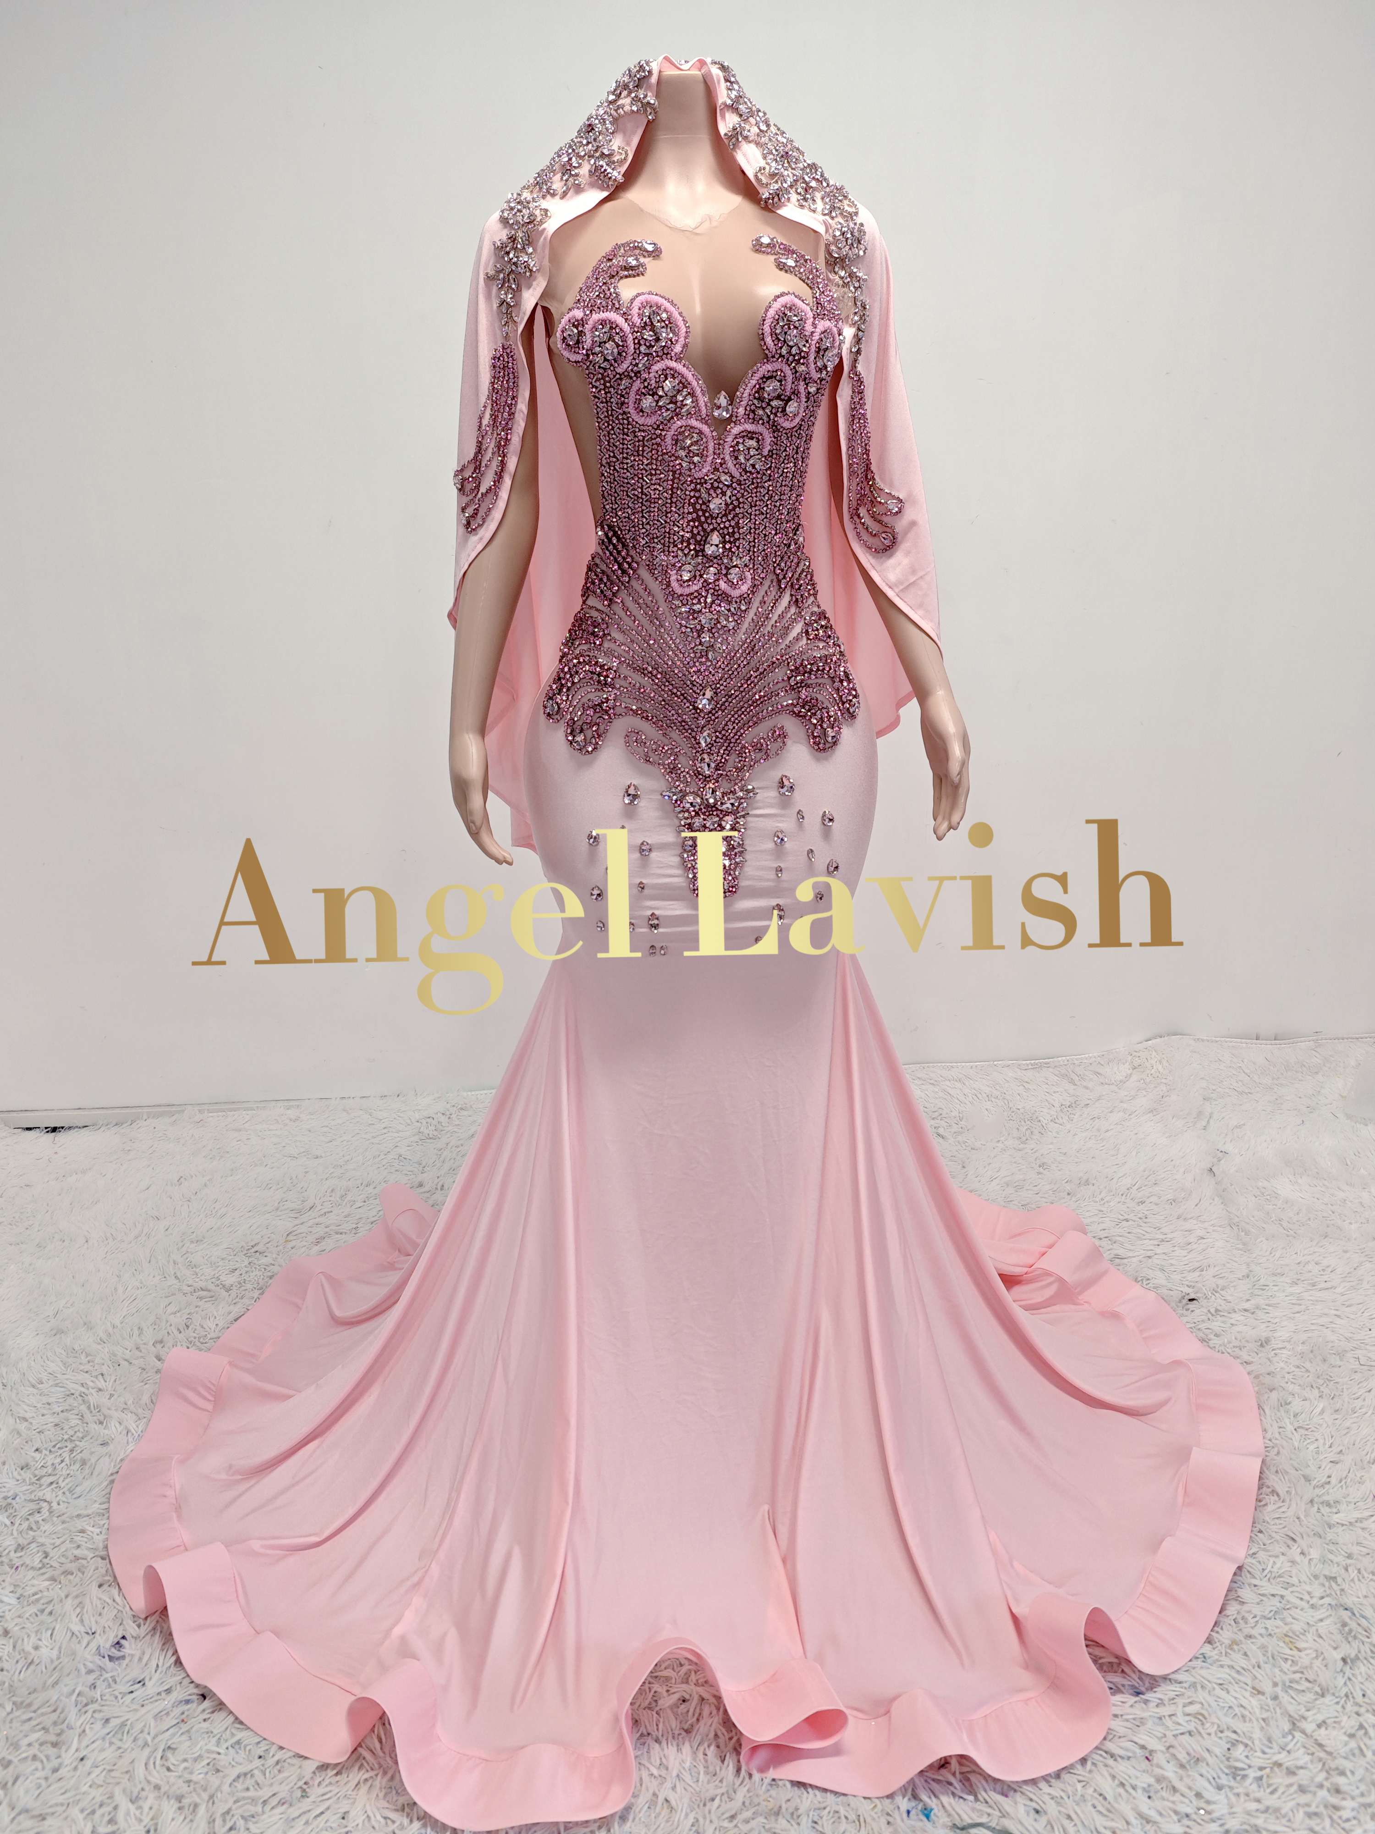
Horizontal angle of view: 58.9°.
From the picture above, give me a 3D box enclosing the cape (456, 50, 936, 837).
[{"bbox_3d":[0.024,-0.425,1.300,0.570,0.860,0.290,-2,8,-11],"label":"cape"}]

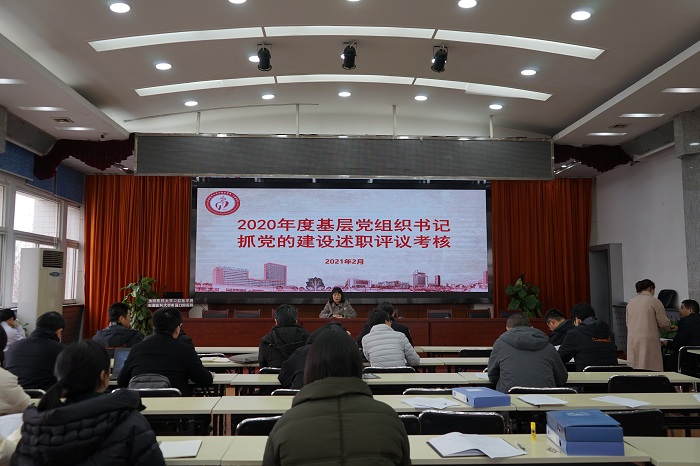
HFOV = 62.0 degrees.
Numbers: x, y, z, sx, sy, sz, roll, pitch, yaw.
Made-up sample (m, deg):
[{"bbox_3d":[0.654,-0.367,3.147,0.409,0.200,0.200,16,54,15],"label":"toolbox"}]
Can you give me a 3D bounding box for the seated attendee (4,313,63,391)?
[{"bbox_3d":[-2.204,1.209,4.146,0.500,1.277,0.760,0,-5,0],"label":"seated attendee"}]

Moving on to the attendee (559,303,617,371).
[{"bbox_3d":[2.103,1.291,5.210,0.520,1.290,0.730,3,-6,-27],"label":"attendee"}]

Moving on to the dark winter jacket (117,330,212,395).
[{"bbox_3d":[-1.305,1.022,4.095,0.630,0.680,0.460,0,-5,1],"label":"dark winter jacket"}]

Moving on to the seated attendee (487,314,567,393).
[{"bbox_3d":[1.285,1.234,4.305,0.570,1.253,0.760,0,-5,-2],"label":"seated attendee"}]

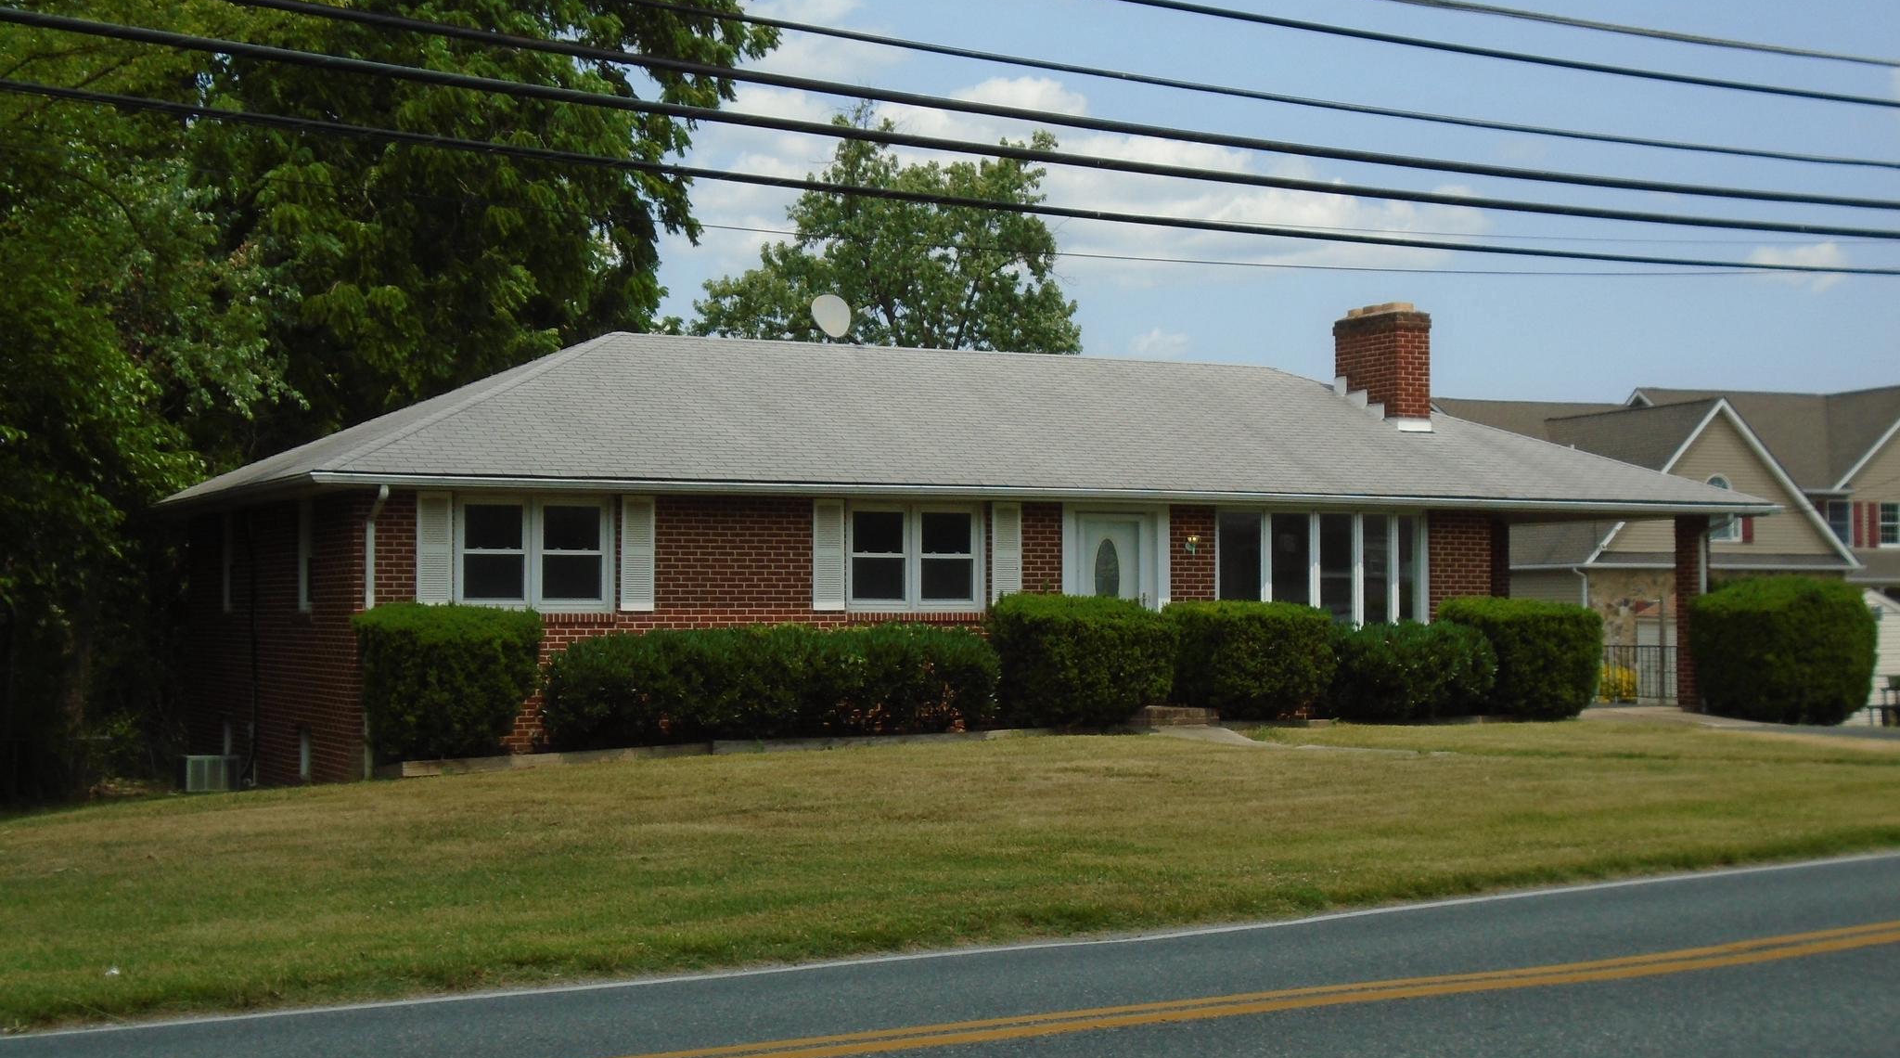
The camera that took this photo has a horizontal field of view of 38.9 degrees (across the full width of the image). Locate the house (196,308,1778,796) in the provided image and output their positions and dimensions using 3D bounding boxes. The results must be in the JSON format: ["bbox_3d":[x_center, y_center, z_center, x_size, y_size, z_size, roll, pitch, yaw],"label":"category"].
[{"bbox_3d":[0.062,0.015,34.077,18.550,5.900,9.400,1,-2,-27],"label":"house"}]

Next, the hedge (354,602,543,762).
[{"bbox_3d":[-4.872,1.457,26.078,1.560,1.480,1.290,1,-2,-27],"label":"hedge"}]

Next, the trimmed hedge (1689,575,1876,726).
[{"bbox_3d":[10.342,1.495,33.449,1.560,1.800,1.660,1,-2,-27],"label":"trimmed hedge"}]

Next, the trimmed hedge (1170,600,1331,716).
[{"bbox_3d":[3.339,1.444,30.096,1.490,1.310,1.290,1,-2,-27],"label":"trimmed hedge"}]

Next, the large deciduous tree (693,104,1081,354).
[{"bbox_3d":[-1.224,-2.226,52.107,8.400,12.050,8.200,1,-2,-27],"label":"large deciduous tree"}]

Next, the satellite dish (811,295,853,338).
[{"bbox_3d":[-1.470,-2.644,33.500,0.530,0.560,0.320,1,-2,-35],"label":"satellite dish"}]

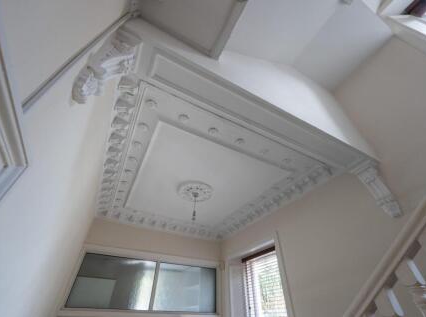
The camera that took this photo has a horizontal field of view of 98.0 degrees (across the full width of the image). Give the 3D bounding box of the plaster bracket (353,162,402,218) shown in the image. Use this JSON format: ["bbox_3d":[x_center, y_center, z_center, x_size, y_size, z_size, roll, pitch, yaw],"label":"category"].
[{"bbox_3d":[1.353,0.255,1.547,0.127,0.453,0.201,20,-44,-21],"label":"plaster bracket"}]

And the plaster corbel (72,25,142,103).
[{"bbox_3d":[-0.452,-0.384,0.835,0.131,0.459,0.204,20,-44,-21],"label":"plaster corbel"}]

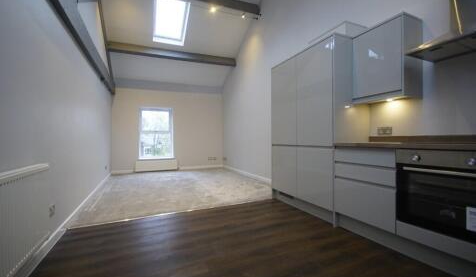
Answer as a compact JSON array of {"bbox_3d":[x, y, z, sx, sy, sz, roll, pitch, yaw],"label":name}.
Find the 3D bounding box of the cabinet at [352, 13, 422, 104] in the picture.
[{"bbox_3d":[1.614,-0.795,2.187,0.331,0.802,0.531,0,0,-25],"label":"cabinet"}]

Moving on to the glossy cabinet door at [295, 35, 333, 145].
[{"bbox_3d":[0.963,-0.537,2.525,0.024,1.276,0.592,0,0,-25],"label":"glossy cabinet door"}]

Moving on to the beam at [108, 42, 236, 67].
[{"bbox_3d":[-1.621,-2.304,5.512,3.332,0.200,0.150,-2,0,-25],"label":"beam"}]

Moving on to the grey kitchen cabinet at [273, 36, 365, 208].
[{"bbox_3d":[1.114,-0.120,2.908,0.621,2.107,1.212,0,0,-25],"label":"grey kitchen cabinet"}]

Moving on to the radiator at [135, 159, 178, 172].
[{"bbox_3d":[-2.480,0.839,6.098,1.152,0.305,0.100,0,0,-25],"label":"radiator"}]

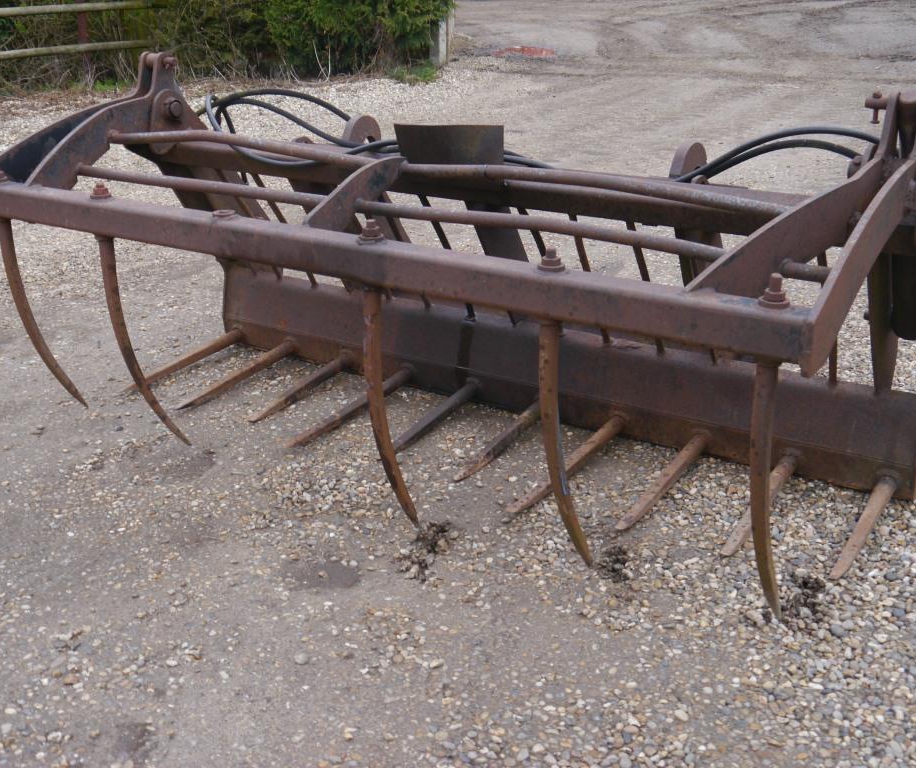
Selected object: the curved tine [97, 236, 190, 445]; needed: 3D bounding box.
[{"bbox_3d":[-0.864,-0.100,3.118,0.038,0.676,0.218,13,26,32],"label":"curved tine"}]

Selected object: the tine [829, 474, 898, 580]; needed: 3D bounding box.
[{"bbox_3d":[0.981,0.345,2.717,0.042,0.042,0.487,13,30,32],"label":"tine"}]

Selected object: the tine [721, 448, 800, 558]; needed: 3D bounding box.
[{"bbox_3d":[0.763,0.301,2.840,0.042,0.042,0.517,12,30,31],"label":"tine"}]

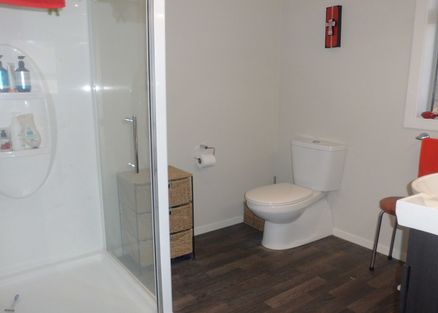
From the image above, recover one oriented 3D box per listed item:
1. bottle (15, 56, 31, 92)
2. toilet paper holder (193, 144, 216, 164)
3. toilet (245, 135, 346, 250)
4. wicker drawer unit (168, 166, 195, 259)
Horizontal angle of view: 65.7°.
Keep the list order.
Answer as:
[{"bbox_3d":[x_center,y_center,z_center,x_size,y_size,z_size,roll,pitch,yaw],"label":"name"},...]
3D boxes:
[{"bbox_3d":[-1.040,-0.434,1.798,0.070,0.185,0.063,-8,13,-36],"label":"bottle"},{"bbox_3d":[-0.099,-0.005,2.534,0.165,0.145,0.120,-7,12,-33],"label":"toilet paper holder"},{"bbox_3d":[0.535,0.284,2.492,0.735,0.750,0.400,-7,12,-33],"label":"toilet"},{"bbox_3d":[-0.418,0.405,2.270,0.385,0.590,0.315,-7,12,-33],"label":"wicker drawer unit"}]

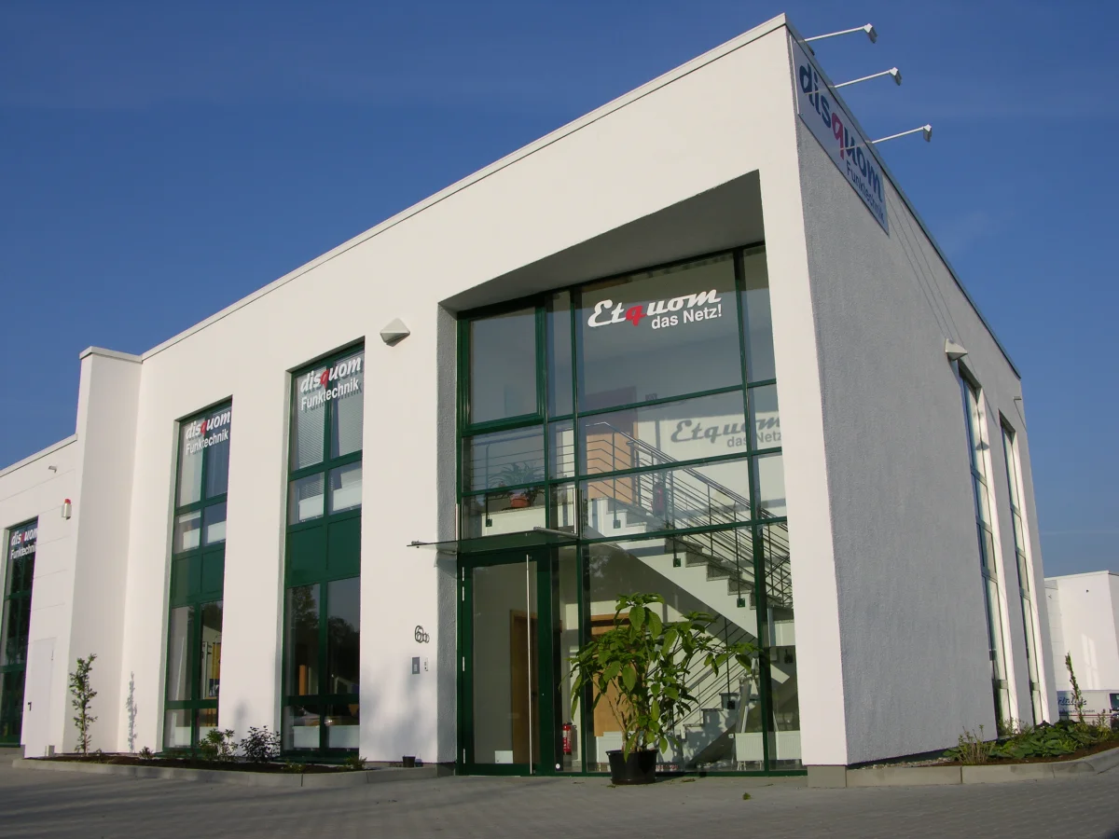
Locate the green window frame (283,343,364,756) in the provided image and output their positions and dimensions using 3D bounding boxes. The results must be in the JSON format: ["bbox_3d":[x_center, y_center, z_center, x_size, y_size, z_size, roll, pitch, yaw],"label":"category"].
[{"bbox_3d":[-3.168,1.813,15.486,0.150,5.659,2.060,14,-21,-43],"label":"green window frame"}]

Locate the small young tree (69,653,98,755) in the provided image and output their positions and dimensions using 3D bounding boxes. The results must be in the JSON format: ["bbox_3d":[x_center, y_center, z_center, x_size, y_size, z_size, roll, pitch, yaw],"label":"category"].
[{"bbox_3d":[-7.524,4.500,17.882,0.443,1.590,0.443,-1,-15,0],"label":"small young tree"}]

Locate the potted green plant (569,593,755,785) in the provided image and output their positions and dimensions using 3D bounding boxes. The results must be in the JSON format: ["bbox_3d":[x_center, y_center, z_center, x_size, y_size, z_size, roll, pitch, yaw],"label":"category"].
[{"bbox_3d":[1.028,2.580,11.391,1.857,1.648,1.486,-1,-15,0],"label":"potted green plant"}]

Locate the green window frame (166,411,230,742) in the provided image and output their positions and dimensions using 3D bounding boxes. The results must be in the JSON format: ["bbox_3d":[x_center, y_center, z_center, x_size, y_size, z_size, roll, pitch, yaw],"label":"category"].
[{"bbox_3d":[-5.600,2.474,17.788,1.980,5.420,0.120,-16,-21,43],"label":"green window frame"}]

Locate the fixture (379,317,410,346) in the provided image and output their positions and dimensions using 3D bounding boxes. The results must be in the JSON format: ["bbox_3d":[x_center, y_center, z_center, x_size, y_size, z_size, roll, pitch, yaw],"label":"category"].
[{"bbox_3d":[-2.226,-1.219,14.806,0.290,0.280,0.500,14,-21,-43],"label":"fixture"}]

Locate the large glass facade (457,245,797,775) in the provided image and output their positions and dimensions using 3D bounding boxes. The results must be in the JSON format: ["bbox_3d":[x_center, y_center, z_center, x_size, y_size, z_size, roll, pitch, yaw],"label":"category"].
[{"bbox_3d":[0.737,1.082,12.847,4.574,5.793,0.200,-10,-17,29],"label":"large glass facade"}]

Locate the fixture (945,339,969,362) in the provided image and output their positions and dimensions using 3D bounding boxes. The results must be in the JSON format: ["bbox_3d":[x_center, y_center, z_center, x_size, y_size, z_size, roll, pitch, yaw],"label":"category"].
[{"bbox_3d":[5.611,-1.028,15.933,0.280,0.280,0.480,-10,-18,29],"label":"fixture"}]

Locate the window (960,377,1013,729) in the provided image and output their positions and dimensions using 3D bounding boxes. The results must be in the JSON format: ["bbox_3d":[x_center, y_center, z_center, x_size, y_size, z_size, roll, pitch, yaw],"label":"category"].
[{"bbox_3d":[6.261,1.946,16.736,0.150,5.562,1.862,-10,-18,29],"label":"window"}]

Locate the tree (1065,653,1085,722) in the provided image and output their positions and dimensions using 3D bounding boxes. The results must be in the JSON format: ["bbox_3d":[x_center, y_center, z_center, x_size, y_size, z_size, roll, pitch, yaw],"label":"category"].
[{"bbox_3d":[7.532,3.947,16.499,0.269,1.058,0.269,-1,-15,0],"label":"tree"}]

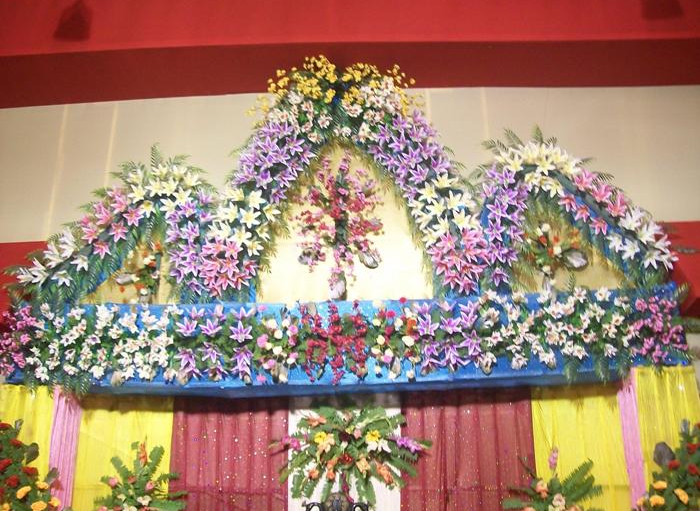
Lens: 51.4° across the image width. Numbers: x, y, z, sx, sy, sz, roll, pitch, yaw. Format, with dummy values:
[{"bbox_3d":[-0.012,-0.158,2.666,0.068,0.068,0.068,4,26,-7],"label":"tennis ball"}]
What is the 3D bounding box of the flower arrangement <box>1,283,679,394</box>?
[{"bbox_3d":[-0.035,0.679,5.684,5.080,0.660,0.450,-2,-17,3],"label":"flower arrangement"}]

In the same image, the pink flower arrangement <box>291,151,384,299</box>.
[{"bbox_3d":[-0.105,-0.253,6.098,0.768,1.250,0.280,-2,-17,3],"label":"pink flower arrangement"}]

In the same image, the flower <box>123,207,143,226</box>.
[{"bbox_3d":[-1.789,-0.321,5.990,0.149,0.141,0.080,-2,-17,3],"label":"flower"}]

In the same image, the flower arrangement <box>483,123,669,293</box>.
[{"bbox_3d":[1.796,-0.363,5.912,1.399,1.307,0.350,-2,-17,3],"label":"flower arrangement"}]

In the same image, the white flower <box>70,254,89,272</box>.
[{"bbox_3d":[-2.191,0.057,5.899,0.127,0.139,0.080,-2,-17,3],"label":"white flower"}]

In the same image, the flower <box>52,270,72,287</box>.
[{"bbox_3d":[-2.325,0.186,5.868,0.158,0.138,0.080,-2,-17,3],"label":"flower"}]

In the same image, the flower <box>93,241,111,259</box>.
[{"bbox_3d":[-2.020,-0.040,5.918,0.129,0.139,0.080,-2,-17,3],"label":"flower"}]

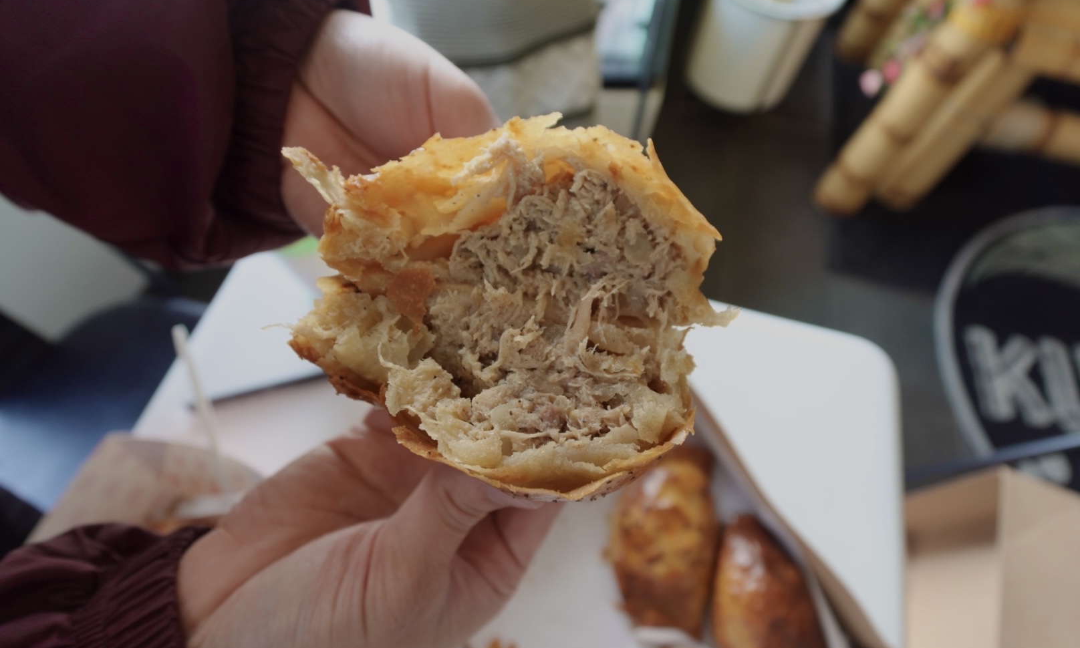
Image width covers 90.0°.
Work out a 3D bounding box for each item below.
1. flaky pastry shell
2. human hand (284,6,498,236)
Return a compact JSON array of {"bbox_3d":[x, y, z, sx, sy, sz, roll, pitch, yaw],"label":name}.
[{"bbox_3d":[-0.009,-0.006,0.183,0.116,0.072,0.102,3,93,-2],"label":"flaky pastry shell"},{"bbox_3d":[-0.042,-0.066,0.210,0.140,0.085,0.075,23,44,-27],"label":"human hand"}]

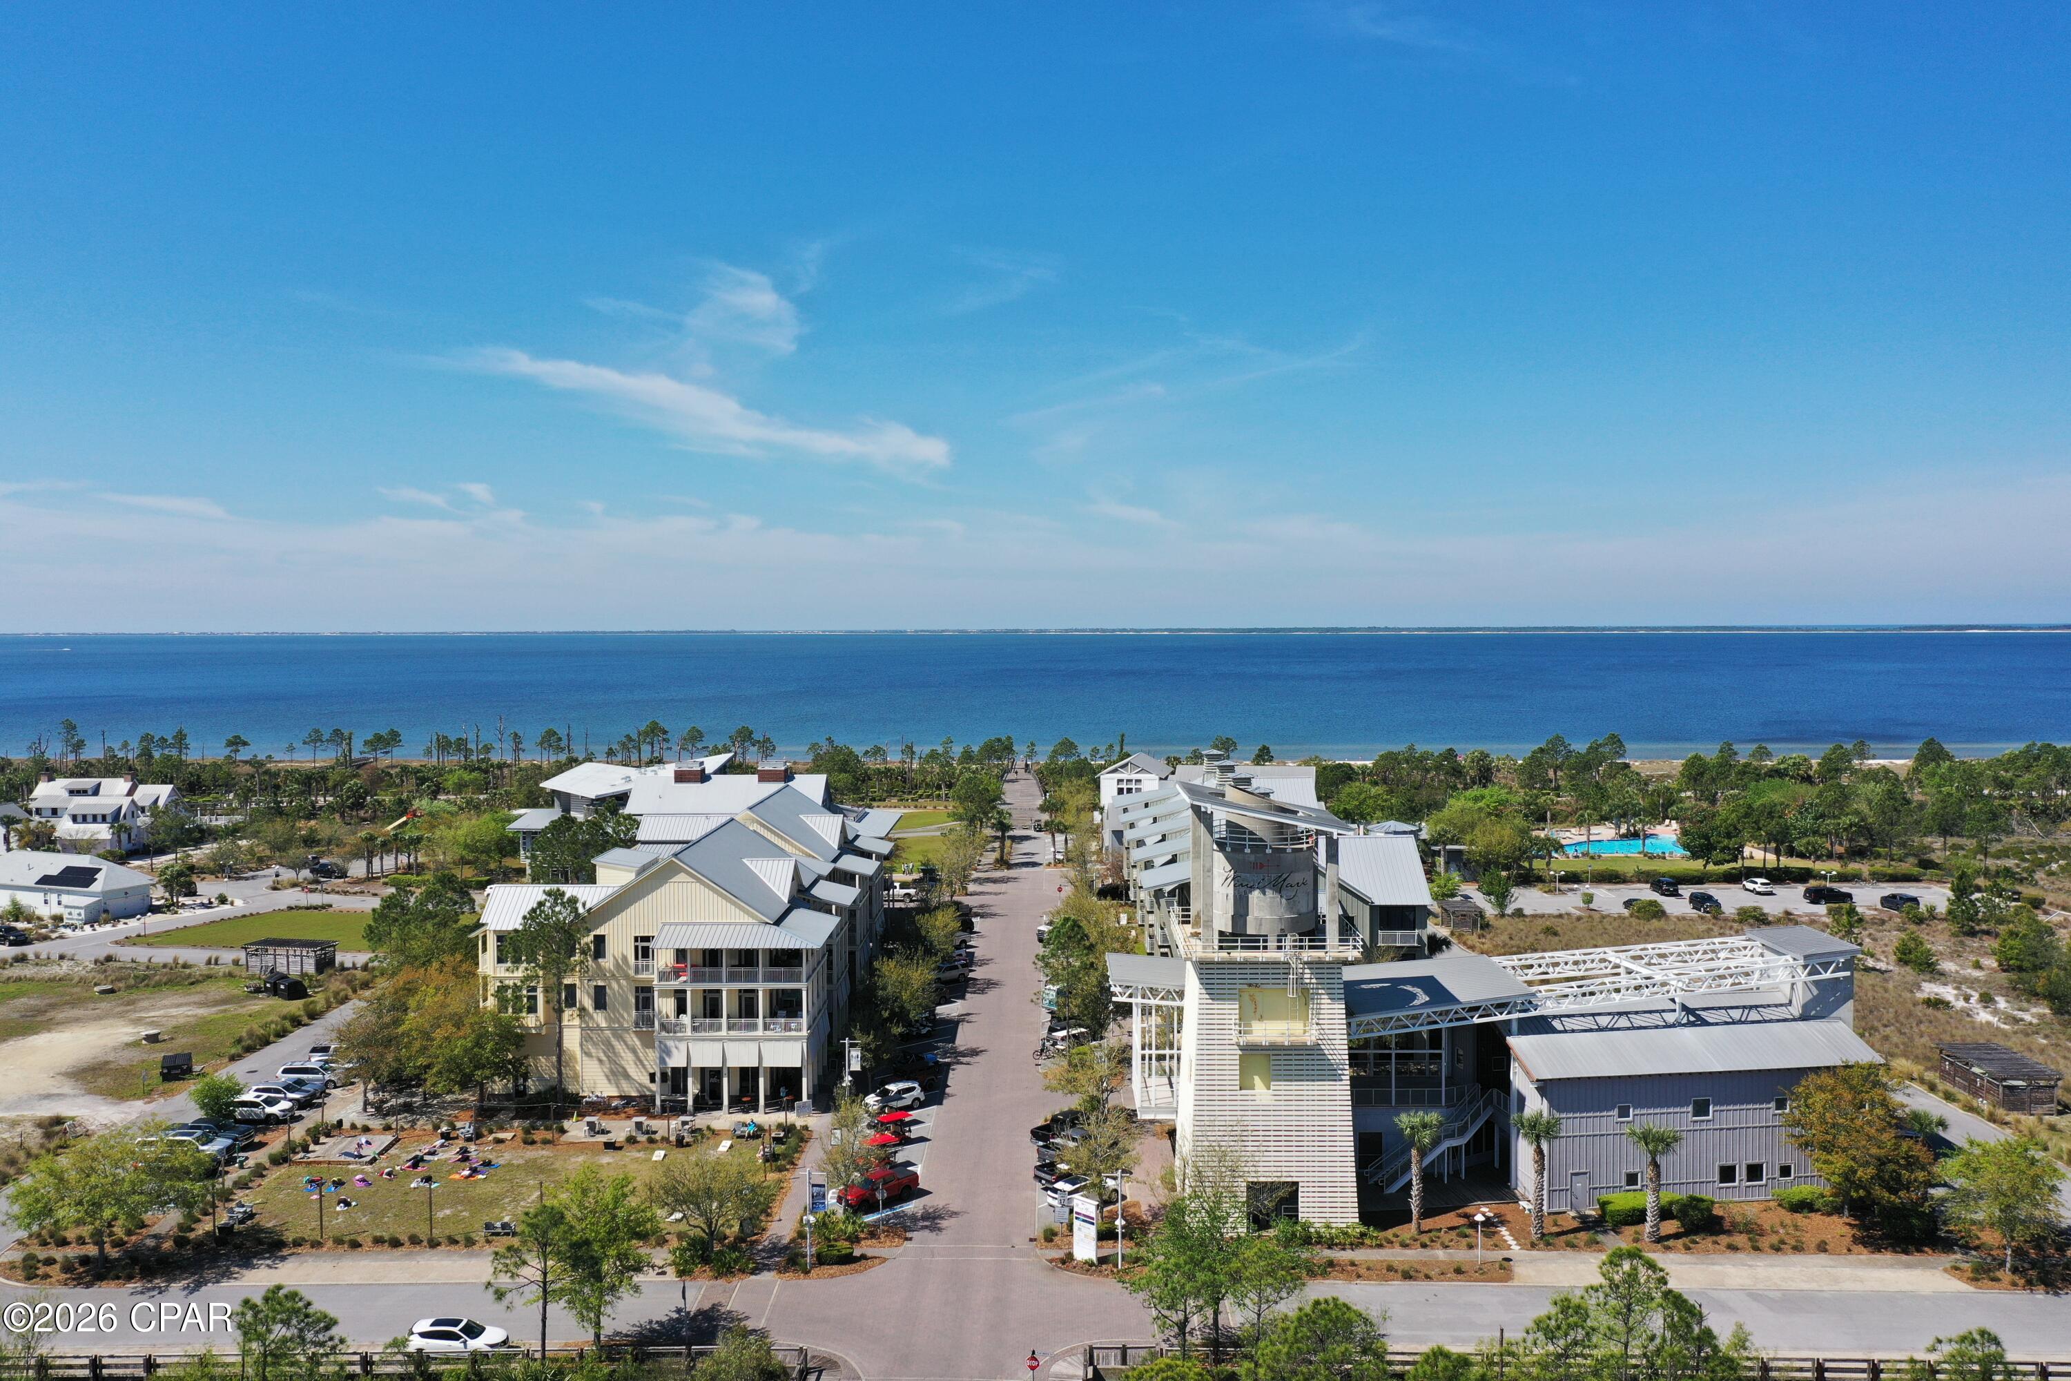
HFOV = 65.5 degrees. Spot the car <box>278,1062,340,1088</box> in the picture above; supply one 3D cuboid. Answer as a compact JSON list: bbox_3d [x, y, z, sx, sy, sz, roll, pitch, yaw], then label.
[{"bbox_3d":[-56.934,30.297,127.209,5.150,1.750,1.970,0,2,1],"label":"car"}]

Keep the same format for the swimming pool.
[{"bbox_3d":[94.616,25.563,259.753,23.000,1.200,20.000,0,2,5],"label":"swimming pool"}]

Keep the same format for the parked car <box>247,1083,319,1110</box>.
[{"bbox_3d":[-56.863,30.542,121.715,4.750,1.700,1.870,0,2,4],"label":"parked car"}]

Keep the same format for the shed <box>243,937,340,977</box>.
[{"bbox_3d":[-74.800,26.850,162.000,8.300,2.750,4.100,0,2,10],"label":"shed"}]

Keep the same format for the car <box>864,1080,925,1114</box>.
[{"bbox_3d":[-9.990,28.940,114.310,4.600,1.690,1.860,-2,3,-41],"label":"car"}]

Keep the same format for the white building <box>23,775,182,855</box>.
[{"bbox_3d":[-150.528,19.353,257.783,18.500,10.800,21.500,0,2,1],"label":"white building"}]

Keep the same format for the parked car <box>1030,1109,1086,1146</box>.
[{"bbox_3d":[2.418,30.547,112.218,5.800,1.920,2.000,-2,3,-42],"label":"parked car"}]

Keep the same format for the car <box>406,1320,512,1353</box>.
[{"bbox_3d":[-27.200,30.590,75.990,4.600,1.660,1.870,0,2,1],"label":"car"}]

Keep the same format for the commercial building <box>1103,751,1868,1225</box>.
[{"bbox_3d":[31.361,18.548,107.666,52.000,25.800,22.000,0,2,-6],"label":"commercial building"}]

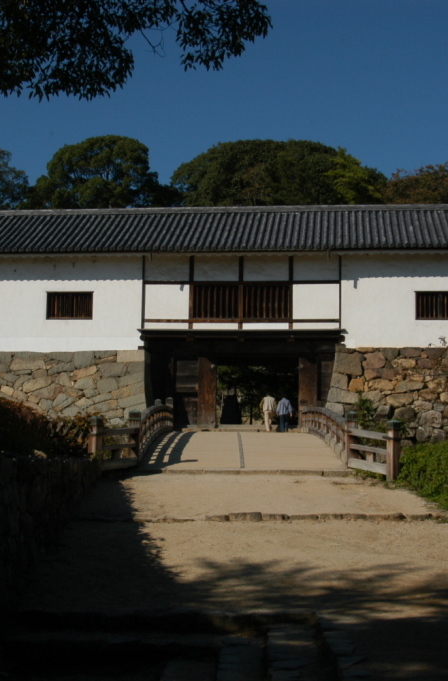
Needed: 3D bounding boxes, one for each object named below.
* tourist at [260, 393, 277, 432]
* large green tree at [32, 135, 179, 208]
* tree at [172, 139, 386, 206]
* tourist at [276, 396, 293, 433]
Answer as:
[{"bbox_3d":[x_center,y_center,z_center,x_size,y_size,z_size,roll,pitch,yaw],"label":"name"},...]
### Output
[{"bbox_3d":[1.867,3.062,42.919,0.620,1.620,0.420,1,-6,3],"label":"tourist"},{"bbox_3d":[-9.661,-8.013,81.273,11.500,16.500,11.000,1,-6,0],"label":"large green tree"},{"bbox_3d":[4.306,-7.690,81.265,16.500,16.500,14.000,1,-6,0],"label":"tree"},{"bbox_3d":[2.538,3.104,42.916,0.600,1.550,0.420,1,-6,3],"label":"tourist"}]

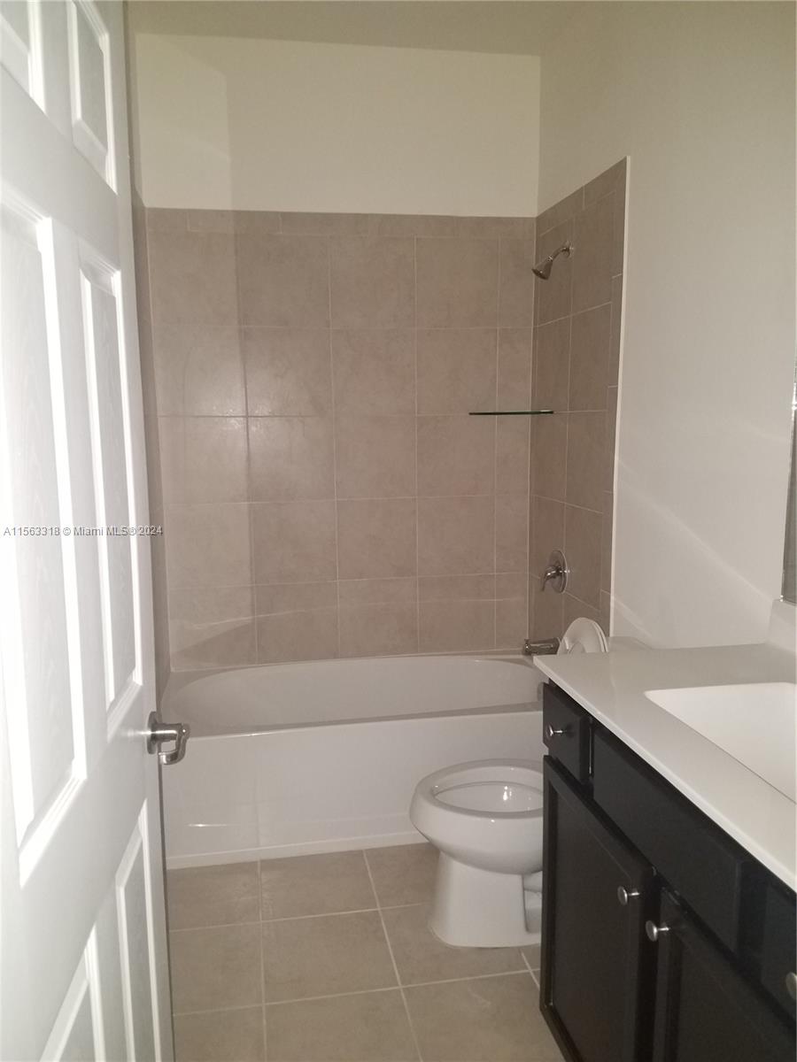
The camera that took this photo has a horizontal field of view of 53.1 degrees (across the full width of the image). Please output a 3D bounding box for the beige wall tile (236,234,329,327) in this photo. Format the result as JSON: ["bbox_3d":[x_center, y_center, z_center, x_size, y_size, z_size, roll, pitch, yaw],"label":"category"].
[{"bbox_3d":[-0.425,-0.954,3.043,0.330,0.333,0.010,-2,9,-10],"label":"beige wall tile"}]

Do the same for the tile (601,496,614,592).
[{"bbox_3d":[0.685,0.039,2.617,0.010,0.328,0.071,-2,9,-10],"label":"tile"}]

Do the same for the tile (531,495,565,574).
[{"bbox_3d":[0.597,0.040,3.163,0.009,0.330,0.365,-2,8,-10],"label":"tile"}]

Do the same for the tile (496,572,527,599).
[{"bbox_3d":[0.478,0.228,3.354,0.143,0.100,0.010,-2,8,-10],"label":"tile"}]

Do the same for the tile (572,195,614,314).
[{"bbox_3d":[0.643,-0.905,2.655,0.010,0.328,0.331,-2,8,-10],"label":"tile"}]

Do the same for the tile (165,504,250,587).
[{"bbox_3d":[-0.746,0.058,3.148,0.332,0.330,0.009,-2,8,-10],"label":"tile"}]

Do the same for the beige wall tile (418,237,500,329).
[{"bbox_3d":[0.232,-0.972,3.140,0.329,0.335,0.012,-2,8,-10],"label":"beige wall tile"}]

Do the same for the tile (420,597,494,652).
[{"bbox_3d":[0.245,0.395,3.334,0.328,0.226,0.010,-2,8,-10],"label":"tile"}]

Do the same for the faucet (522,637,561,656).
[{"bbox_3d":[0.543,0.443,3.032,0.145,0.070,0.060,-2,8,-10],"label":"faucet"}]

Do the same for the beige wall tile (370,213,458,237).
[{"bbox_3d":[0.061,-1.173,3.079,0.338,0.077,0.012,-2,8,-10],"label":"beige wall tile"}]

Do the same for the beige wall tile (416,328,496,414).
[{"bbox_3d":[0.234,-0.645,3.210,0.330,0.333,0.010,-2,9,-10],"label":"beige wall tile"}]

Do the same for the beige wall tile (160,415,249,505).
[{"bbox_3d":[-0.742,-0.271,3.063,0.330,0.330,0.012,-2,8,-10],"label":"beige wall tile"}]

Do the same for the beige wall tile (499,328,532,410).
[{"bbox_3d":[0.475,-0.654,3.266,0.142,0.335,0.009,-2,8,-10],"label":"beige wall tile"}]

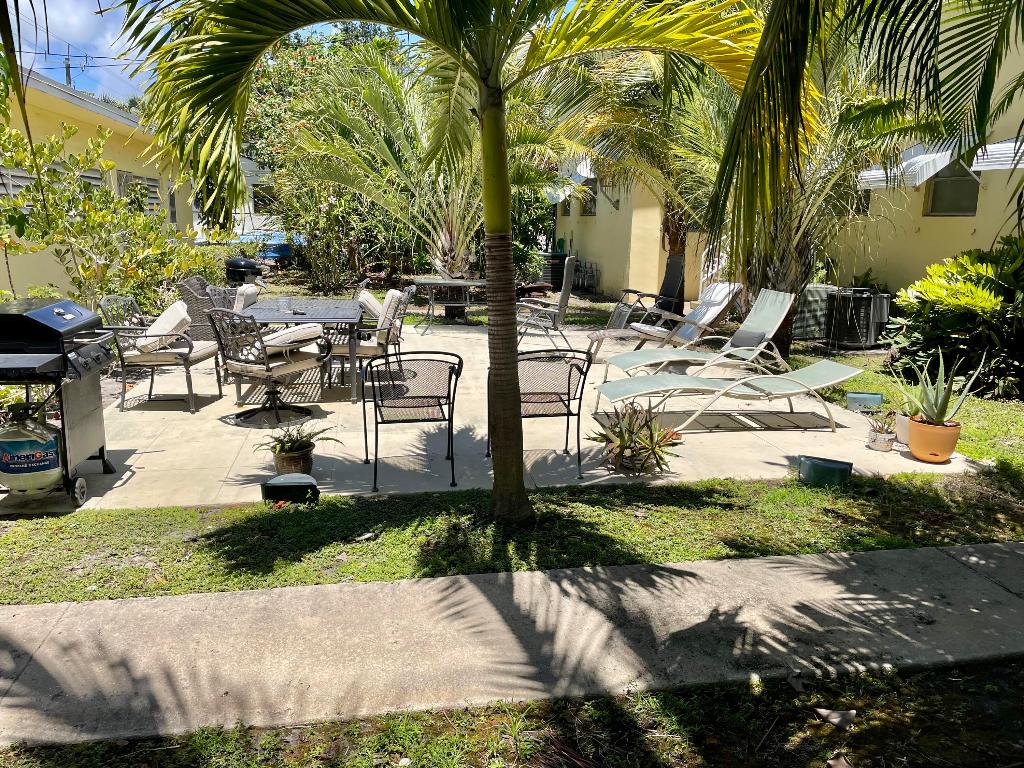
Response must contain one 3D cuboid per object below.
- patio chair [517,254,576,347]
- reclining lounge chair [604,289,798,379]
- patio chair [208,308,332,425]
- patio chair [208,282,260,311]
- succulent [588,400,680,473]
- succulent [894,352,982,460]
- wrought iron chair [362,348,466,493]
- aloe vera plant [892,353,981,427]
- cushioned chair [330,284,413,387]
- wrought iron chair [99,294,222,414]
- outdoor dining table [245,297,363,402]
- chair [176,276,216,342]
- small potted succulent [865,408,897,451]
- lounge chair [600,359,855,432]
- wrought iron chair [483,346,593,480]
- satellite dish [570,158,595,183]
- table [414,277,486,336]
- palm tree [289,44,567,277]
[{"bbox_3d":[0.403,-0.857,8.835,0.720,1.150,0.600,3,12,7],"label":"patio chair"},{"bbox_3d":[1.866,-0.443,7.518,1.840,0.950,0.640,0,13,-5],"label":"reclining lounge chair"},{"bbox_3d":[-1.898,-0.168,6.003,0.620,0.880,0.740,7,13,25],"label":"patio chair"},{"bbox_3d":[-2.712,-0.610,8.068,0.740,0.920,0.620,0,13,-5],"label":"patio chair"},{"bbox_3d":[0.796,0.327,5.141,0.570,0.450,0.490,-1,13,-10],"label":"succulent"},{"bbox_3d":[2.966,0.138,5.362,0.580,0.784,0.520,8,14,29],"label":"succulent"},{"bbox_3d":[-0.647,0.179,4.836,0.590,0.835,0.600,-2,13,-11],"label":"wrought iron chair"},{"bbox_3d":[2.949,0.037,5.337,0.580,0.576,0.520,8,14,29],"label":"aloe vera plant"},{"bbox_3d":[-1.357,-0.475,7.427,0.740,0.910,0.630,1,12,-2],"label":"cushioned chair"},{"bbox_3d":[-2.997,-0.271,6.525,0.740,0.920,0.620,0,13,-2],"label":"wrought iron chair"},{"bbox_3d":[-2.045,-0.368,7.505,1.050,0.710,1.820,-1,13,-10],"label":"outdoor dining table"},{"bbox_3d":[-3.340,-0.814,8.997,0.760,0.900,0.720,0,13,-3],"label":"chair"},{"bbox_3d":[2.718,0.327,5.635,0.225,0.288,0.215,7,13,26],"label":"small potted succulent"},{"bbox_3d":[1.739,0.067,6.300,2.020,0.480,0.620,0,13,-5],"label":"lounge chair"},{"bbox_3d":[0.162,0.137,4.961,0.580,0.820,0.620,-1,12,-11],"label":"wrought iron chair"},{"bbox_3d":[1.729,-5.127,18.341,0.500,0.520,0.250,6,13,22],"label":"satellite dish"},{"bbox_3d":[-0.732,-1.079,10.794,1.250,0.710,1.000,-1,12,-11],"label":"table"},{"bbox_3d":[-1.210,-3.076,11.920,4.100,4.100,3.700,-1,13,-10],"label":"palm tree"}]

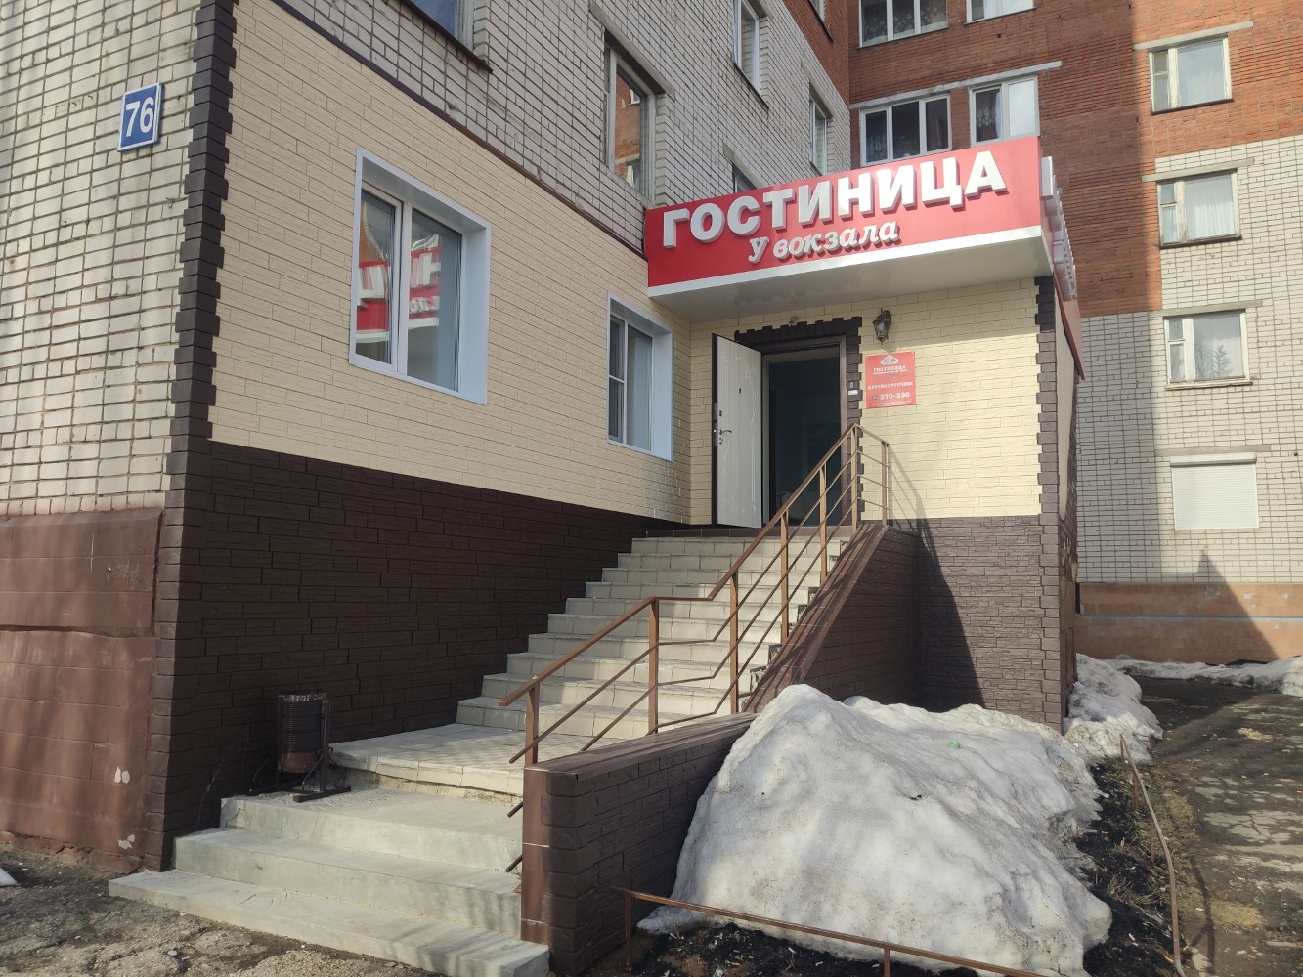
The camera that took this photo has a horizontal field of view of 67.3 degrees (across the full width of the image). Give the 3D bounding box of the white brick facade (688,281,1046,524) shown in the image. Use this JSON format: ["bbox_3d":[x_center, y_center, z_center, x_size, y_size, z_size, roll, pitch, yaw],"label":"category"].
[{"bbox_3d":[2.111,-0.804,10.195,3.650,2.295,0.200,-3,-7,26],"label":"white brick facade"}]

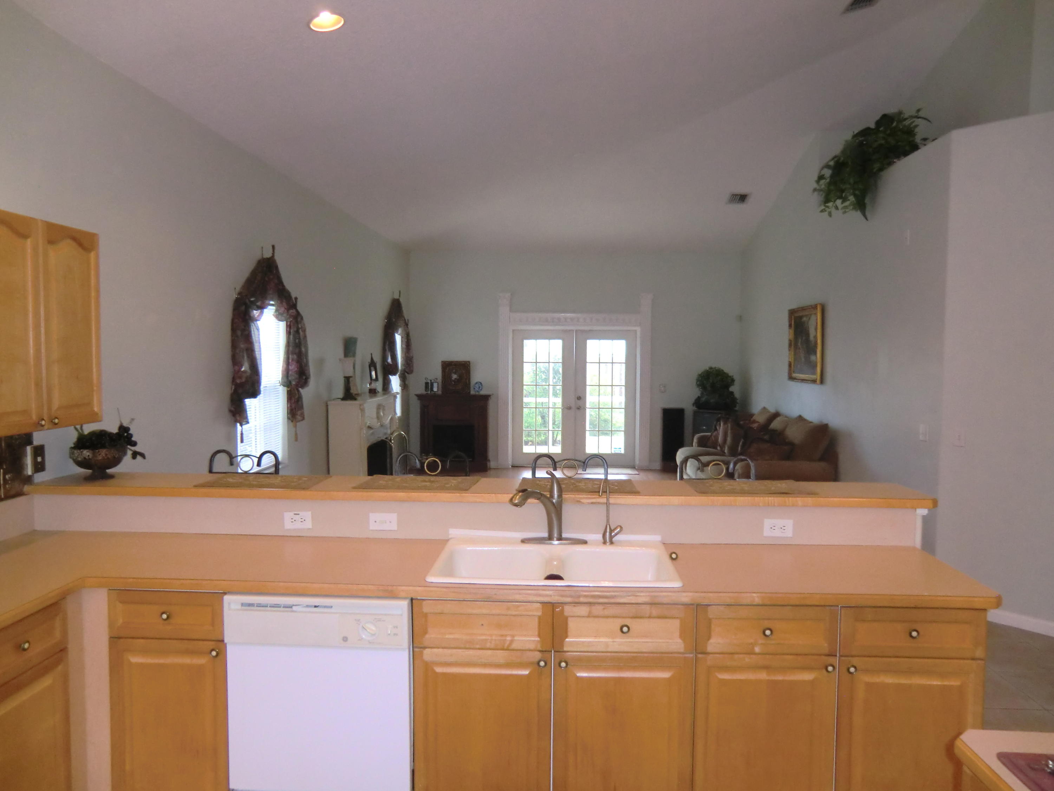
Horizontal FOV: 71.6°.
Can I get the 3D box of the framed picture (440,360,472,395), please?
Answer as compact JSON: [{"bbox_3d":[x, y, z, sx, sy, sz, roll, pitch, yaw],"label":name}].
[{"bbox_3d":[-1.013,-0.251,10.346,0.415,0.460,0.070,1,4,3],"label":"framed picture"}]

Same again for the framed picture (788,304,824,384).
[{"bbox_3d":[2.875,-0.526,7.555,0.055,0.775,0.950,1,4,3],"label":"framed picture"}]

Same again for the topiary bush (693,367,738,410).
[{"bbox_3d":[2.594,-0.098,10.135,0.593,0.597,0.550,0,3,4],"label":"topiary bush"}]

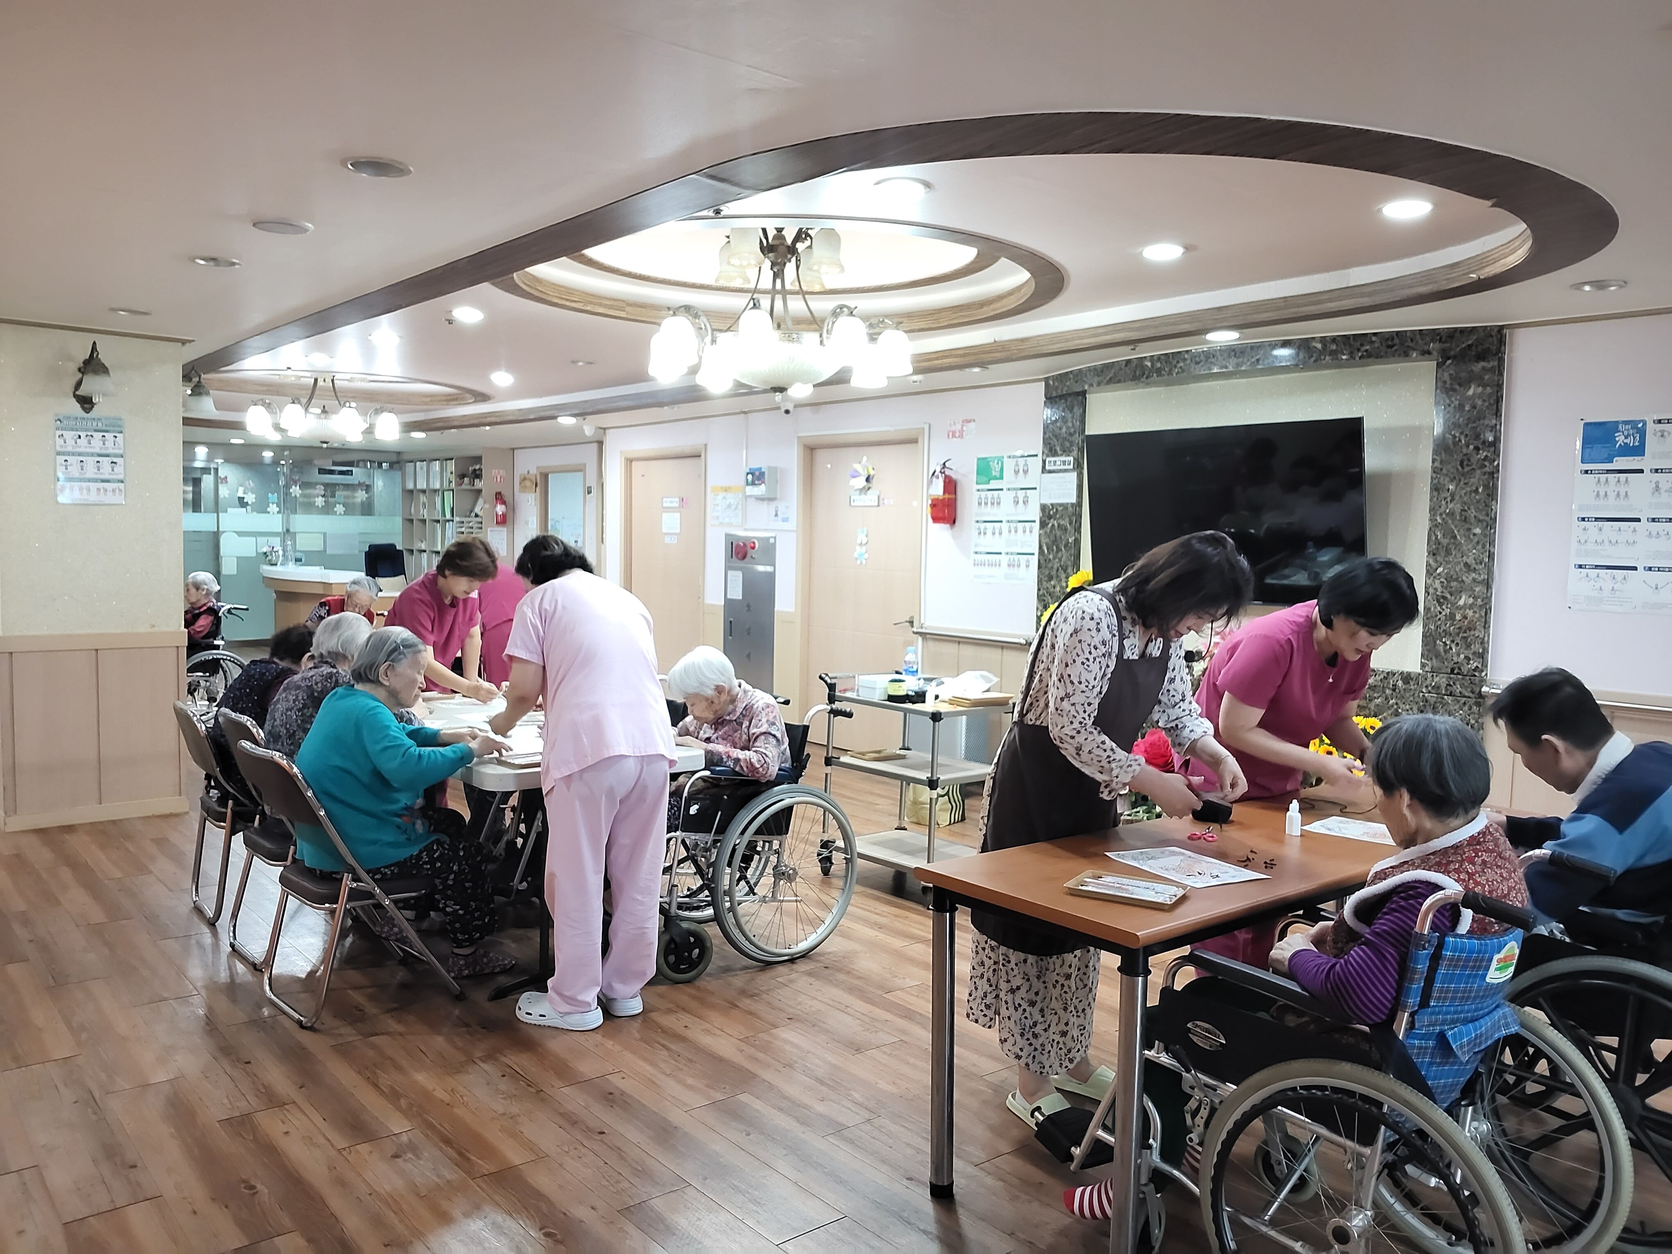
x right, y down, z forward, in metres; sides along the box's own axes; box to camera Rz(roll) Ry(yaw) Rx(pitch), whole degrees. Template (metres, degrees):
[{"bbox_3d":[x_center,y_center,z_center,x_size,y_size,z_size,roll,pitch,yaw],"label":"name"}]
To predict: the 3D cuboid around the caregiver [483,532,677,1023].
[{"bbox_3d":[-0.813,0.443,3.852,0.680,1.440,0.520,4,5,34],"label":"caregiver"}]

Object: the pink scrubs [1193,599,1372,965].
[{"bbox_3d":[1.320,0.525,3.855,0.500,1.250,0.480,4,5,38],"label":"pink scrubs"}]

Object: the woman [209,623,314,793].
[{"bbox_3d":[-2.084,0.522,4.920,0.700,1.080,0.480,-2,5,-41],"label":"woman"}]

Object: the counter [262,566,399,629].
[{"bbox_3d":[-5.362,-0.061,13.339,0.900,1.000,2.500,-3,5,-45],"label":"counter"}]

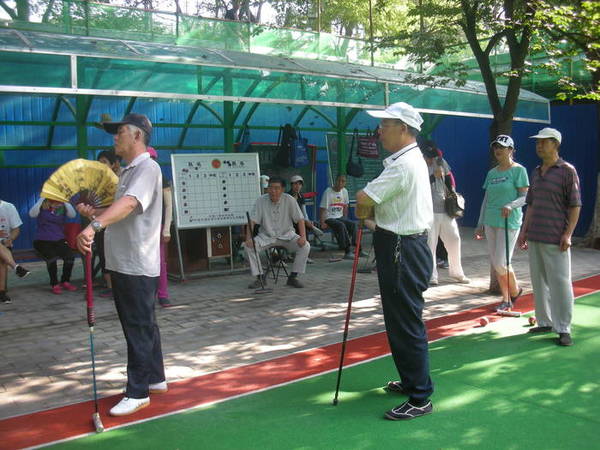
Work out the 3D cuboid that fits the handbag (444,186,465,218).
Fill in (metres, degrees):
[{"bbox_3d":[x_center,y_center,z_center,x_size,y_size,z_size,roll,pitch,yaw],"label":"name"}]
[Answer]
[{"bbox_3d":[1.744,-0.254,6.850,0.230,0.330,0.150,-4,7,-30],"label":"handbag"}]

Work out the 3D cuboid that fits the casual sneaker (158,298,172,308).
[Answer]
[{"bbox_3d":[-1.288,0.744,5.789,0.095,0.100,0.240,-3,7,-23],"label":"casual sneaker"}]

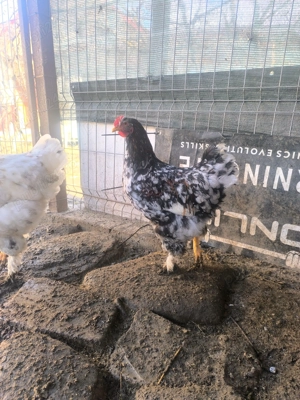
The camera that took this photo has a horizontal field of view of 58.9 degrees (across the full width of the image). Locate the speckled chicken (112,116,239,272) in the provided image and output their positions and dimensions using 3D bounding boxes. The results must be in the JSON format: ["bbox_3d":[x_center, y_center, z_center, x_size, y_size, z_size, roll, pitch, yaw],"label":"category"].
[{"bbox_3d":[0.066,-0.005,0.775,0.357,0.447,0.180,4,17,8],"label":"speckled chicken"}]

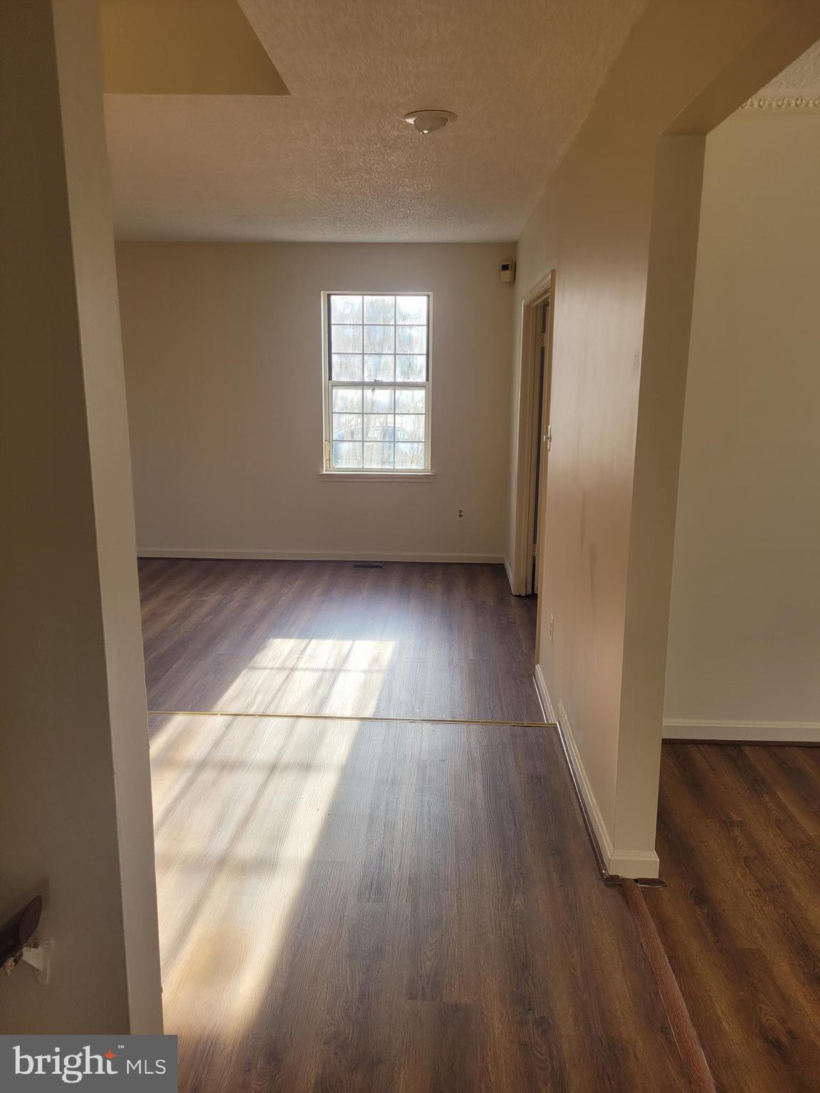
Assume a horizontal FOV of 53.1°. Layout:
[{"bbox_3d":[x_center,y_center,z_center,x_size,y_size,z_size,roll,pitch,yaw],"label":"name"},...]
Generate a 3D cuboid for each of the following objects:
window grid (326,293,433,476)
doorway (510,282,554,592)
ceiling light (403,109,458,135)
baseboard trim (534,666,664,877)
[{"bbox_3d":[-0.262,-1.312,6.652,0.867,1.429,0.110,1,12,2],"label":"window grid"},{"bbox_3d":[0.786,-0.473,4.917,0.140,2.067,1.669,1,12,2],"label":"doorway"},{"bbox_3d":[0.079,-1.632,3.194,0.212,0.064,0.212,1,12,2],"label":"ceiling light"},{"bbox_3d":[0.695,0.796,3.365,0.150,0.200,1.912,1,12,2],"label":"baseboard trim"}]

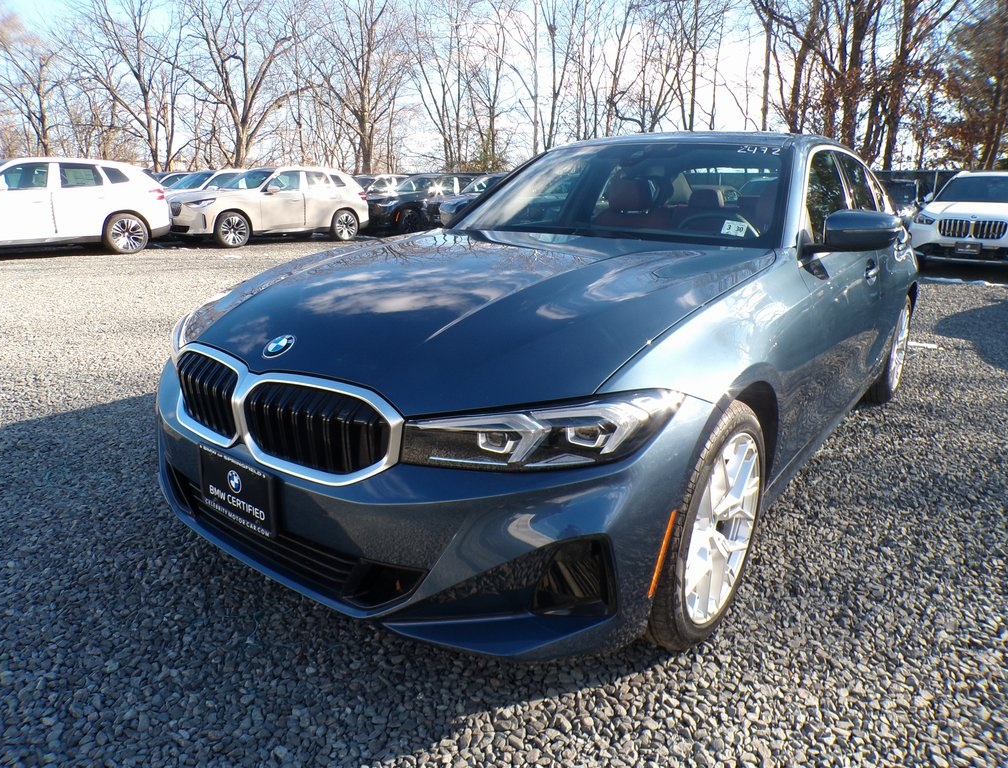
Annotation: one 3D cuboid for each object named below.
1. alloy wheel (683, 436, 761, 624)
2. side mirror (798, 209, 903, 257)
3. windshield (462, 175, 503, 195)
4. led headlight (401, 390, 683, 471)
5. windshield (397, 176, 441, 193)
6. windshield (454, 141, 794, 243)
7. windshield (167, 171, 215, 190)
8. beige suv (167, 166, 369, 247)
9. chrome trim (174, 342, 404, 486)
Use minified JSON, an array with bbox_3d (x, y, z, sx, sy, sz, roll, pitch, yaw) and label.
[{"bbox_3d":[0.507,0.360,1.893,0.190,0.510,0.510,12,18,35],"label":"alloy wheel"},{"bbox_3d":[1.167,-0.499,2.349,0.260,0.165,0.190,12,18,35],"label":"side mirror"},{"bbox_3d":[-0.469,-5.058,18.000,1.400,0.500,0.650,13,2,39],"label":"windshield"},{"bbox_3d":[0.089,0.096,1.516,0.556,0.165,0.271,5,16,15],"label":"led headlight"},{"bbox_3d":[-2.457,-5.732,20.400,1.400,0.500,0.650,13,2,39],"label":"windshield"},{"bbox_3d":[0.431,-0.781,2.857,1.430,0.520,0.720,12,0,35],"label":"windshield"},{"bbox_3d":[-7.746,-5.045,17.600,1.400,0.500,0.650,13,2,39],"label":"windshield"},{"bbox_3d":[-5.327,-4.094,16.295,1.920,1.660,4.755,13,20,39],"label":"beige suv"},{"bbox_3d":[-0.576,0.062,1.680,0.850,0.245,0.160,12,18,35],"label":"chrome trim"}]

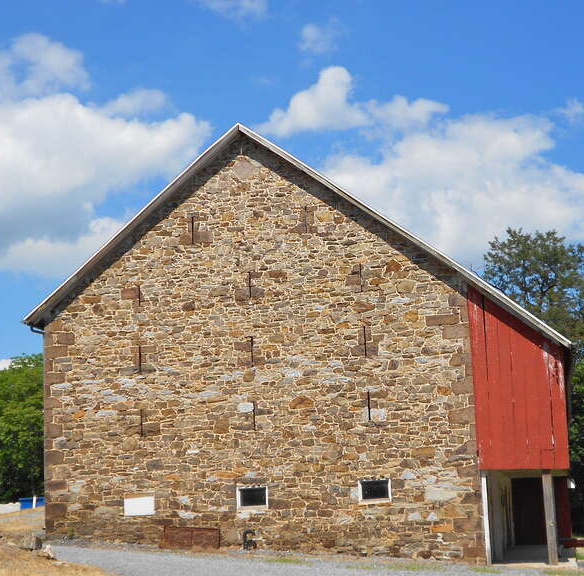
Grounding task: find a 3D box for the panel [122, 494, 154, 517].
[{"bbox_3d":[-3.747,5.339,23.363,0.750,0.490,0.120,-4,-11,4],"label":"panel"}]

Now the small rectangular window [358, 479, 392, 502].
[{"bbox_3d":[1.989,4.883,23.002,0.750,0.550,0.150,-4,-11,4],"label":"small rectangular window"}]

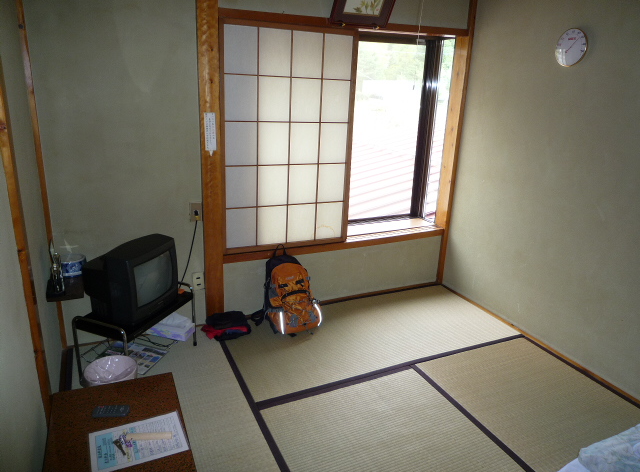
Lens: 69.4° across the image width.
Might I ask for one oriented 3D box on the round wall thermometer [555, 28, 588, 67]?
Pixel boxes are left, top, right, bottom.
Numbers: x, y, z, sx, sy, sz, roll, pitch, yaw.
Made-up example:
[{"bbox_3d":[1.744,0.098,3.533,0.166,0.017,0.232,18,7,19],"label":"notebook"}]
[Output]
[{"bbox_3d":[1.403,-1.052,2.579,0.035,0.205,0.205,-6,20,-24],"label":"round wall thermometer"}]

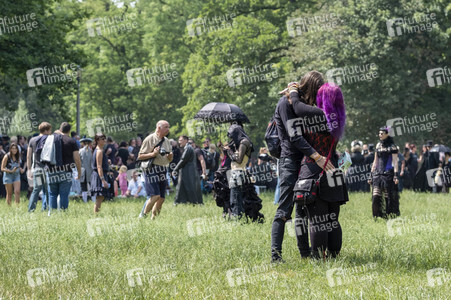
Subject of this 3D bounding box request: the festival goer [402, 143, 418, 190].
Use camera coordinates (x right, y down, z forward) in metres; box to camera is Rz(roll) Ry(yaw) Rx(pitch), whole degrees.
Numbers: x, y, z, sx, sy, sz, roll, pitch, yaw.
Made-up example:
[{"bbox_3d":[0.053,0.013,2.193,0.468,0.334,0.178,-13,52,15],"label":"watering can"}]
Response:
[{"bbox_3d":[6.310,0.600,57.500,0.380,1.670,0.500,0,-1,20],"label":"festival goer"}]

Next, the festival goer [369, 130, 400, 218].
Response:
[{"bbox_3d":[2.903,0.431,31.000,0.550,1.724,0.400,0,-1,18],"label":"festival goer"}]

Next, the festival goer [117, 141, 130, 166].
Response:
[{"bbox_3d":[-3.183,0.619,53.000,0.520,1.772,0.380,0,-1,12],"label":"festival goer"}]

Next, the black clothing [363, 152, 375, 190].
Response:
[{"bbox_3d":[4.925,0.755,58.000,0.500,1.338,0.380,0,-1,-24],"label":"black clothing"}]

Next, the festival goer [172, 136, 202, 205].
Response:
[{"bbox_3d":[-0.932,0.538,42.000,0.680,1.747,0.580,0,-1,-15],"label":"festival goer"}]

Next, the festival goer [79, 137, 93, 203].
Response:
[{"bbox_3d":[-3.783,0.558,46.000,0.500,1.824,0.420,0,-1,3],"label":"festival goer"}]

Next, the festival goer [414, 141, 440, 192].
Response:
[{"bbox_3d":[6.813,0.573,57.000,0.750,1.788,0.650,0,-1,27],"label":"festival goer"}]

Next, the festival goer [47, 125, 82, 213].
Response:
[{"bbox_3d":[-3.124,0.342,33.000,0.640,1.757,0.450,0,-1,-3],"label":"festival goer"}]

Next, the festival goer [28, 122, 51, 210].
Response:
[{"bbox_3d":[-3.732,0.345,34.000,0.540,1.805,0.450,0,-1,12],"label":"festival goer"}]

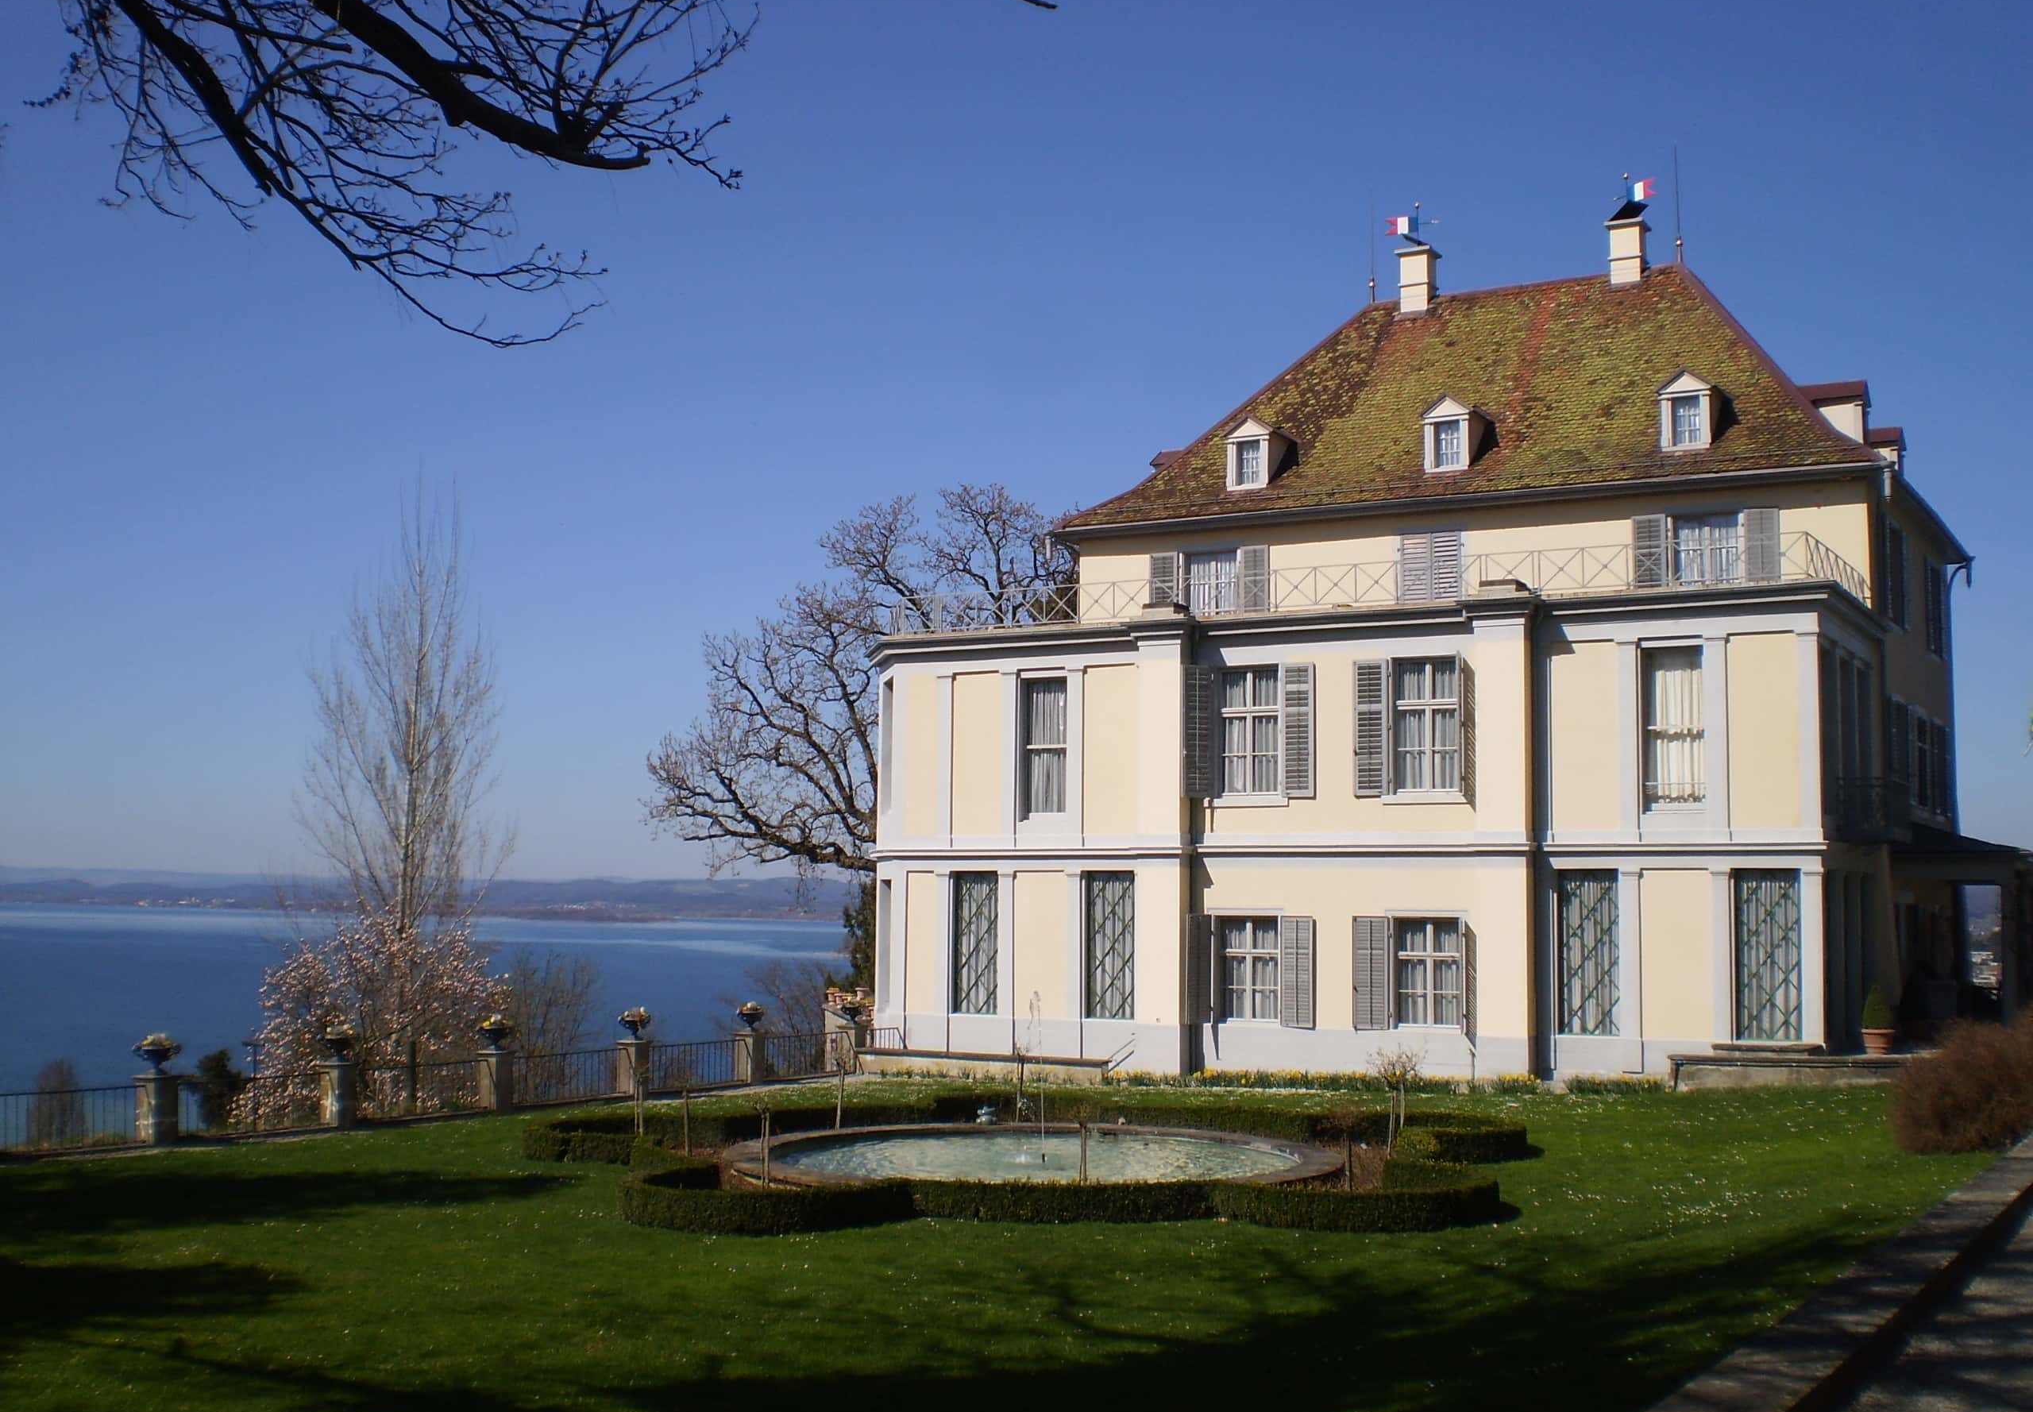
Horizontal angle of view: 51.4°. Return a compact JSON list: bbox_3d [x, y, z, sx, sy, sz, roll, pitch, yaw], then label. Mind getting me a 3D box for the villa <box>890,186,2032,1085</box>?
[{"bbox_3d":[10.510,-2.320,47.906,21.390,19.527,20.596,-2,-6,30],"label":"villa"}]

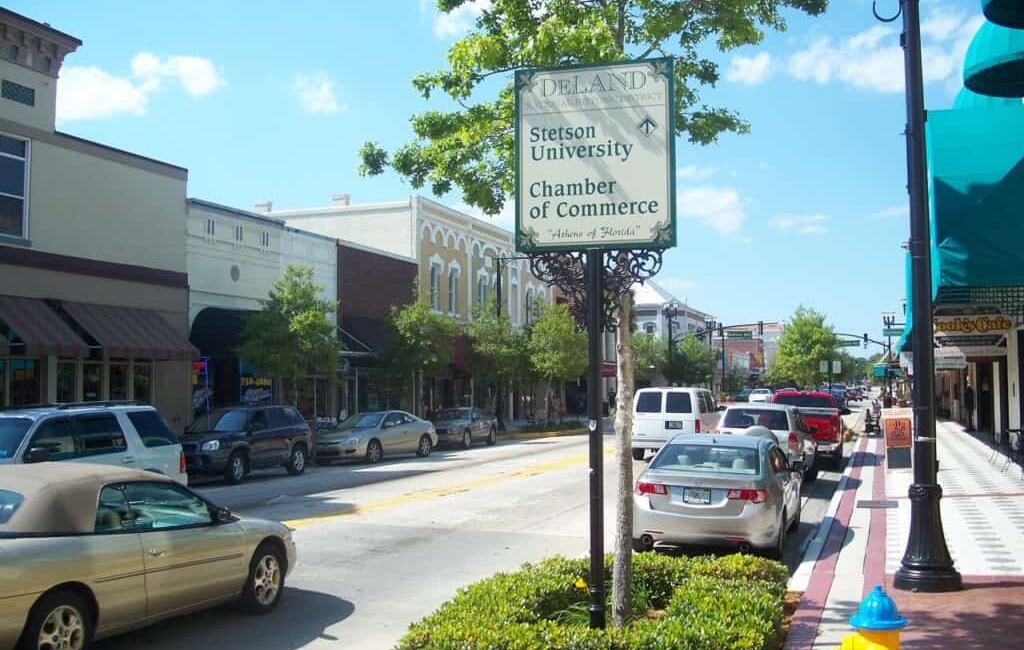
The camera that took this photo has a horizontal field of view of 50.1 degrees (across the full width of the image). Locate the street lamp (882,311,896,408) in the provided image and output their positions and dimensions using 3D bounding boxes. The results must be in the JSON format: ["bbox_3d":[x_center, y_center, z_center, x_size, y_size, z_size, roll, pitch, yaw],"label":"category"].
[{"bbox_3d":[34.464,3.025,99.774,1.300,8.529,1.300,-1,-3,19],"label":"street lamp"}]

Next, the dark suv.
[{"bbox_3d":[-6.447,2.756,25.675,1.830,1.700,4.500,-1,-3,20],"label":"dark suv"}]

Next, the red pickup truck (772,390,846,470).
[{"bbox_3d":[8.318,2.858,31.086,2.000,1.870,5.650,-1,-3,18],"label":"red pickup truck"}]

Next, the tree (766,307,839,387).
[{"bbox_3d":[10.141,1.648,38.176,2.650,4.667,2.650,-1,-3,19],"label":"tree"}]

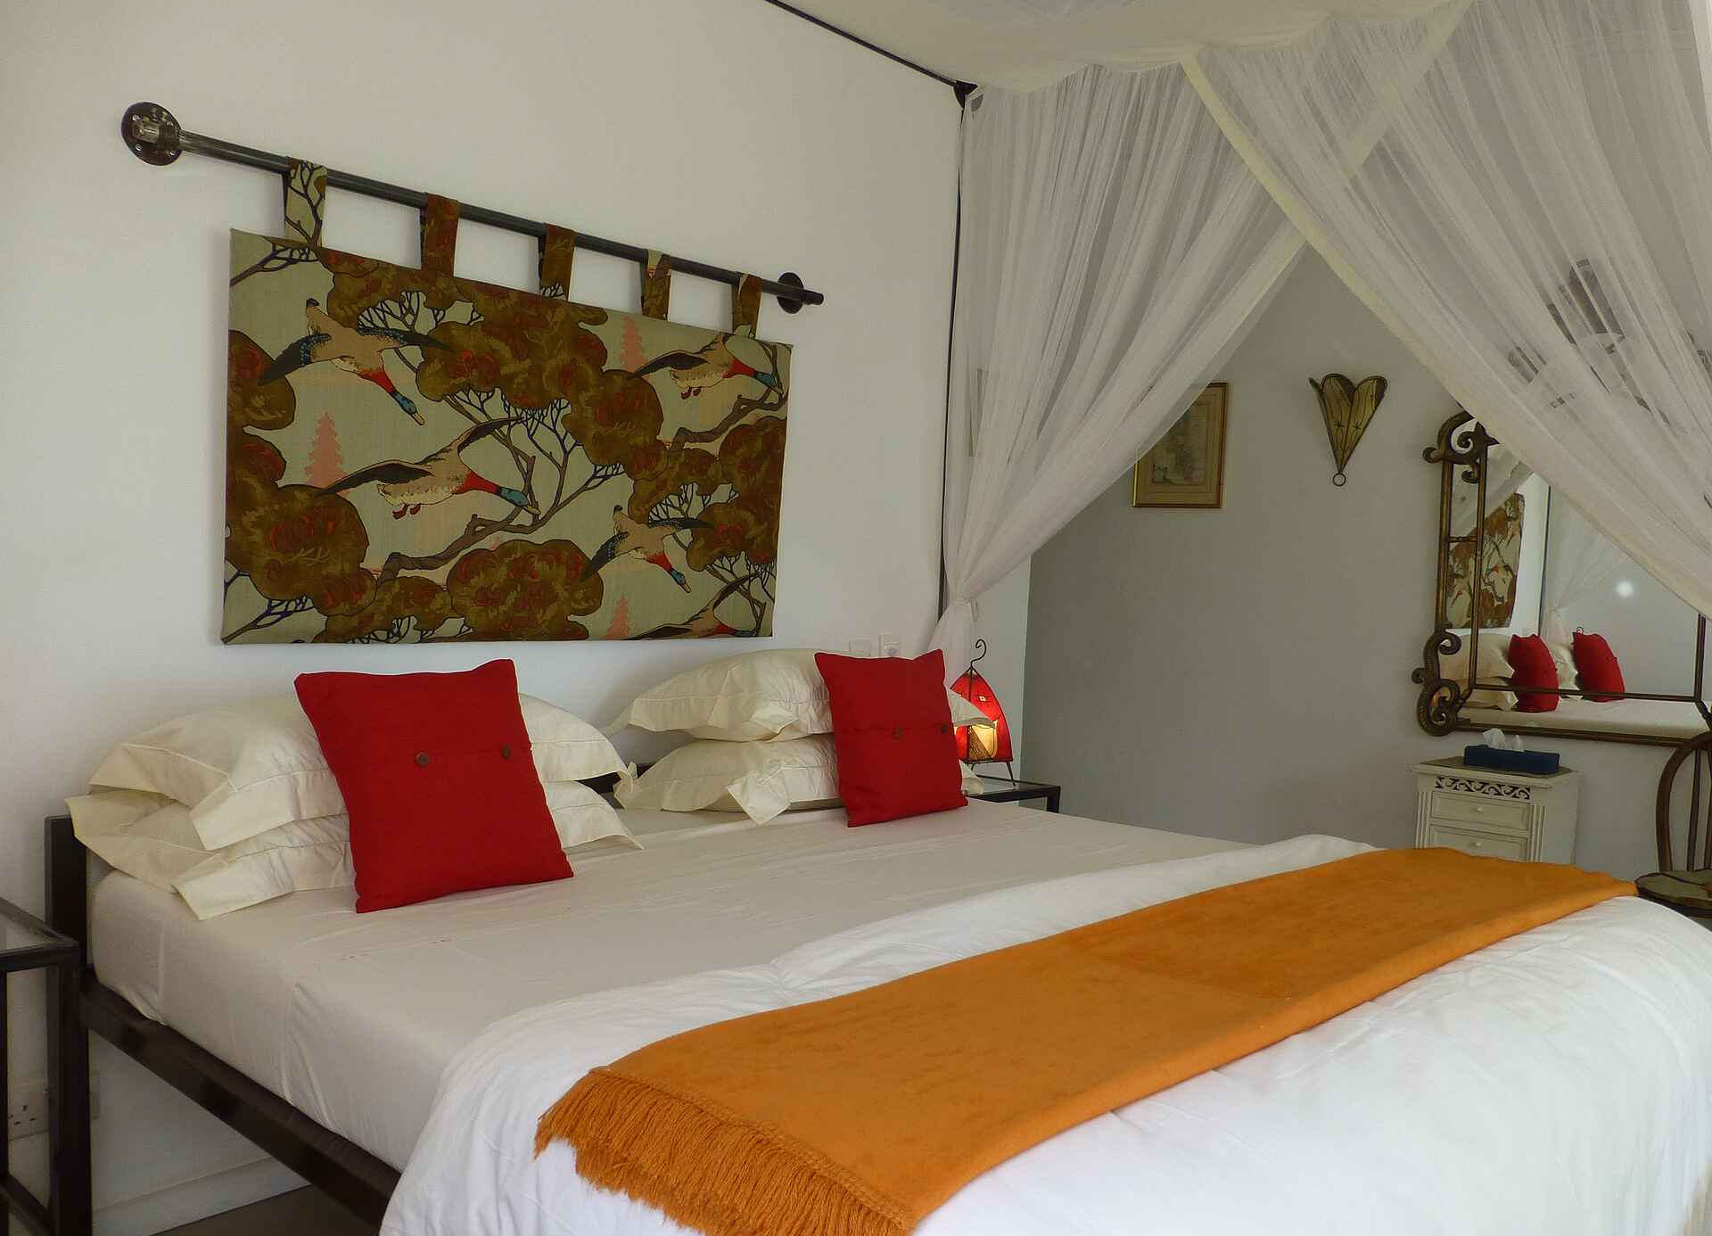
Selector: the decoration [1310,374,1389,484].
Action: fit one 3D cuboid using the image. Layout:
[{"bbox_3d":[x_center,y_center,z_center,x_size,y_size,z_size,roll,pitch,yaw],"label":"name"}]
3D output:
[{"bbox_3d":[1.391,-0.534,3.355,0.213,0.308,0.085,4,3,38],"label":"decoration"}]

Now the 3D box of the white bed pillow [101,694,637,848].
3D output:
[{"bbox_3d":[-0.915,0.262,2.288,0.457,0.194,0.860,4,3,42],"label":"white bed pillow"}]

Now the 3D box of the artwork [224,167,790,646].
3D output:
[{"bbox_3d":[-0.690,-0.419,2.736,1.390,0.923,0.051,0,3,-44],"label":"artwork"}]

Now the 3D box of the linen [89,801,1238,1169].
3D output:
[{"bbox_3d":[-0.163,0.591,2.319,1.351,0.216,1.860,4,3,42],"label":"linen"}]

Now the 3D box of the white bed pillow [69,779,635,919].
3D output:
[{"bbox_3d":[-0.928,0.400,2.298,0.457,0.167,0.870,4,3,42],"label":"white bed pillow"}]

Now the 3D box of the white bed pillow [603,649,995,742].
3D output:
[{"bbox_3d":[-0.103,0.177,3.059,0.457,0.189,0.860,4,3,42],"label":"white bed pillow"}]

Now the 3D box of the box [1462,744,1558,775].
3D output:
[{"bbox_3d":[1.697,0.364,3.054,0.208,0.051,0.100,4,3,42],"label":"box"}]

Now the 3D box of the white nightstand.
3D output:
[{"bbox_3d":[1.615,0.823,3.006,0.325,0.869,0.370,4,3,42],"label":"white nightstand"}]

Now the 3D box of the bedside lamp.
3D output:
[{"bbox_3d":[0.359,0.291,3.565,0.193,0.432,0.190,4,3,42],"label":"bedside lamp"}]

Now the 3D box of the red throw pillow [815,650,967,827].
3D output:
[{"bbox_3d":[0.100,0.283,2.940,0.132,0.416,0.415,-20,-13,40],"label":"red throw pillow"}]

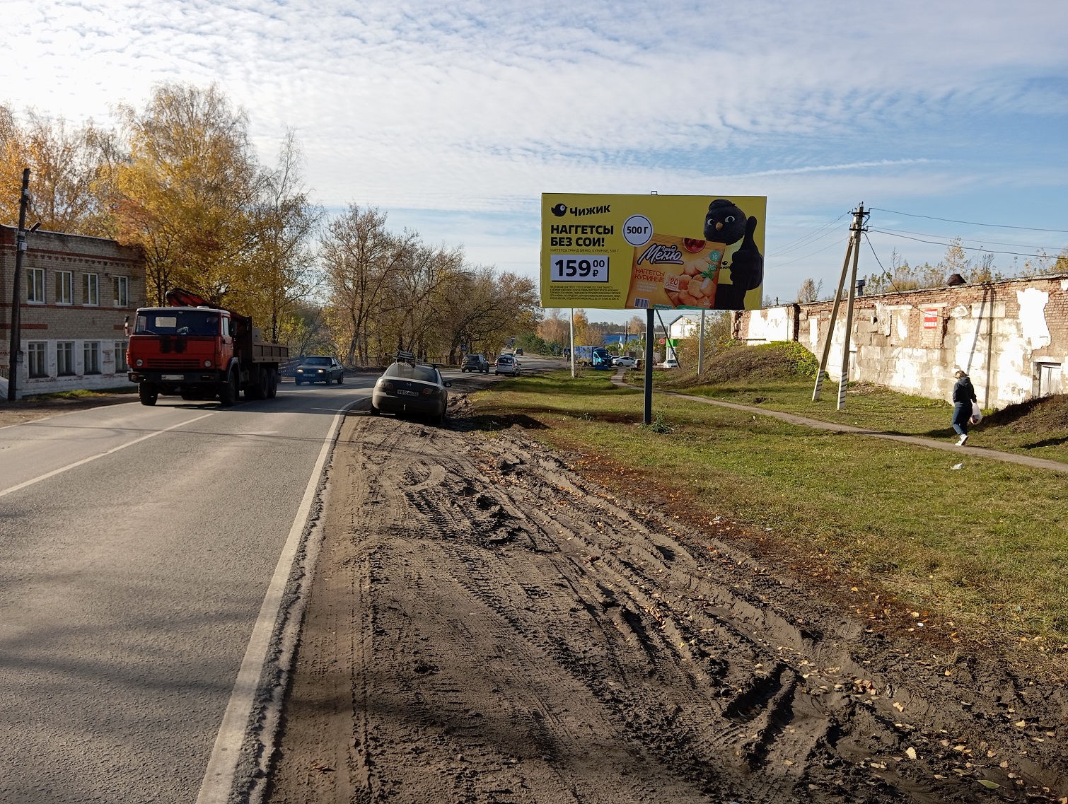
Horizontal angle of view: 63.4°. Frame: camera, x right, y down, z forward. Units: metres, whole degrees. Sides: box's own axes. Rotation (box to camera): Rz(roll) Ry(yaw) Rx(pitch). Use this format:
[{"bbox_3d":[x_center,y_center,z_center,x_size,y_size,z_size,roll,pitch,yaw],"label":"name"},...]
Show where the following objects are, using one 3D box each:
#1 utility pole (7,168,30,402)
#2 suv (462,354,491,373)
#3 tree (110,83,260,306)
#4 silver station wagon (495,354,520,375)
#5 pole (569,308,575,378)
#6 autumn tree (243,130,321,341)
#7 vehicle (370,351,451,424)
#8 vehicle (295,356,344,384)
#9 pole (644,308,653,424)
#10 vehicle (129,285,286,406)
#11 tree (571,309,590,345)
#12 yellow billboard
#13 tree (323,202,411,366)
[{"bbox_3d":[-17.275,-3.866,29.000,0.270,7.800,0.270,6,4,0],"label":"utility pole"},{"bbox_3d":[-5.198,-3.483,77.500,1.810,1.670,4.340,2,5,9],"label":"suv"},{"bbox_3d":[-21.633,-10.683,53.346,9.000,17.200,8.600,-1,5,-22],"label":"tree"},{"bbox_3d":[-2.145,-3.000,70.500,1.730,1.580,4.100,1,4,6],"label":"silver station wagon"},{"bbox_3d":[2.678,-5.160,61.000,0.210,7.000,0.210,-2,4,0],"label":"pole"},{"bbox_3d":[-16.532,-9.809,56.426,5.000,15.100,5.000,-1,5,-16],"label":"autumn tree"},{"bbox_3d":[-3.260,-0.360,23.700,1.800,1.480,4.650,4,4,-5],"label":"vehicle"},{"bbox_3d":[-10.378,-1.559,42.000,1.660,1.410,4.100,0,4,-4],"label":"vehicle"},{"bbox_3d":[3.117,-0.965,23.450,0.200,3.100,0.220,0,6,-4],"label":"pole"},{"bbox_3d":[-9.952,-1.777,27.400,2.500,3.450,7.700,1,4,-2],"label":"vehicle"},{"bbox_3d":[9.965,-15.044,184.635,4.000,9.600,4.000,1,4,0],"label":"tree"},{"bbox_3d":[3.250,-4.060,23.549,6.100,3.070,0.300,0,6,-4],"label":"yellow billboard"},{"bbox_3d":[-12.723,-8.830,67.000,7.000,12.300,7.000,1,4,0],"label":"tree"}]

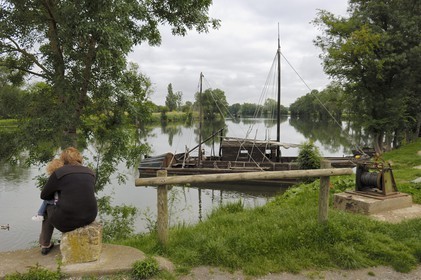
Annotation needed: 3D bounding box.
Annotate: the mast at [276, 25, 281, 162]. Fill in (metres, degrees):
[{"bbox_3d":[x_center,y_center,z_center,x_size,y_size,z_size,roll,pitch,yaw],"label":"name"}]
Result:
[{"bbox_3d":[3.605,-2.308,16.667,0.150,7.492,0.150,0,5,6],"label":"mast"}]

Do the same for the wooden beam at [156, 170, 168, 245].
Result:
[{"bbox_3d":[-0.558,0.793,3.712,0.120,0.890,0.120,-2,5,-19],"label":"wooden beam"}]

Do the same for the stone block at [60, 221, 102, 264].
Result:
[{"bbox_3d":[-1.368,1.082,3.435,0.380,0.350,0.360,-1,5,-13],"label":"stone block"}]

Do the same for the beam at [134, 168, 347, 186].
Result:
[{"bbox_3d":[0.595,0.462,3.983,3.016,0.100,0.100,0,5,-19],"label":"beam"}]

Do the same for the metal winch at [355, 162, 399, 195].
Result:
[{"bbox_3d":[2.903,0.653,5.525,0.480,0.510,0.480,-3,6,-35],"label":"metal winch"}]

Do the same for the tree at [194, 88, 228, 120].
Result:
[{"bbox_3d":[0.536,-19.017,169.009,17.500,17.200,16.500,0,5,0],"label":"tree"}]

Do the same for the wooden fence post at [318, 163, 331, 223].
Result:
[{"bbox_3d":[1.619,0.730,4.472,0.120,0.890,0.120,-2,5,-19],"label":"wooden fence post"}]

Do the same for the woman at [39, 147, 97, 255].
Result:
[{"bbox_3d":[-1.560,0.663,3.526,0.480,1.170,0.640,-4,6,-43],"label":"woman"}]

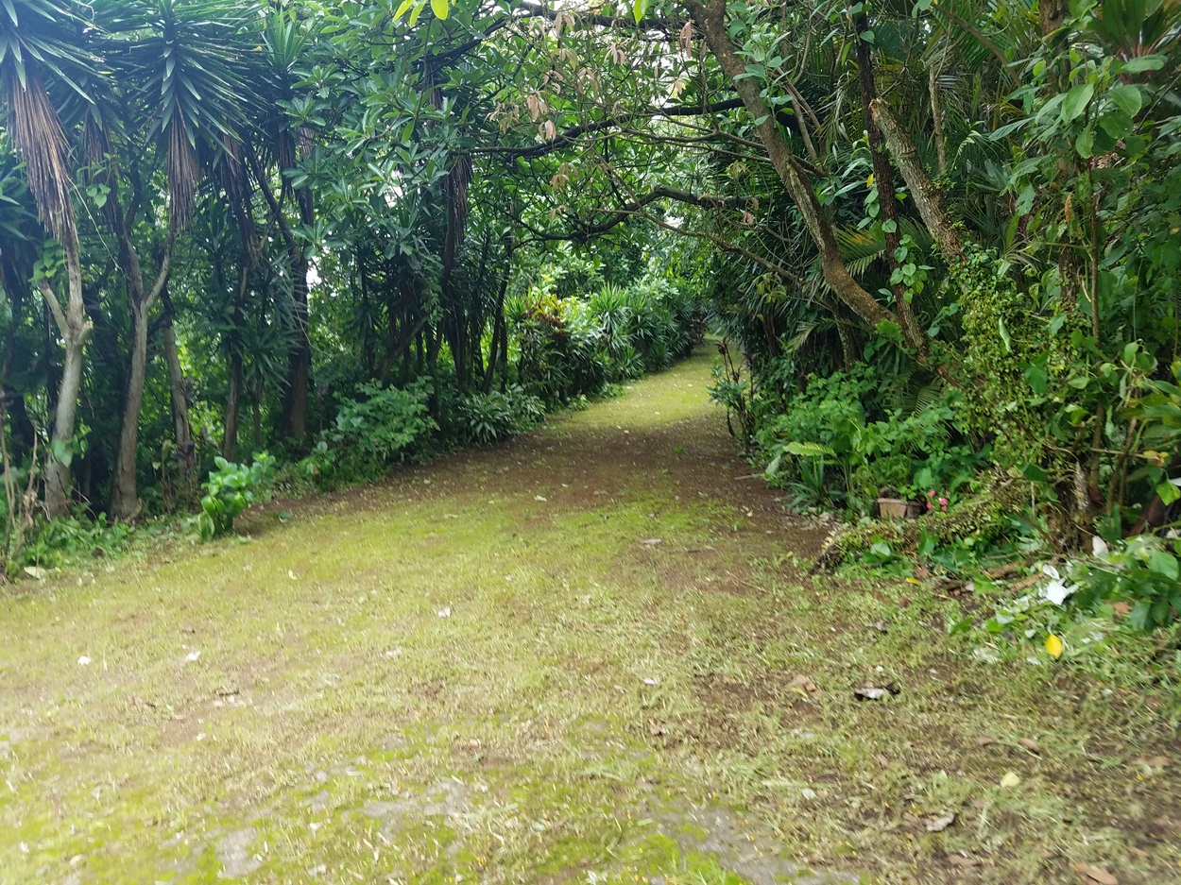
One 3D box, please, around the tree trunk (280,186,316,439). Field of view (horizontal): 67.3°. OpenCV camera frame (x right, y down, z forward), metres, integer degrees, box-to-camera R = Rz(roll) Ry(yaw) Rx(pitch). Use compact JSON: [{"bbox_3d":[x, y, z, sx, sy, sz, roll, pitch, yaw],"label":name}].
[{"bbox_3d":[-4.616,-2.058,14.000,0.500,4.000,0.500,-2,5,-24],"label":"tree trunk"}]

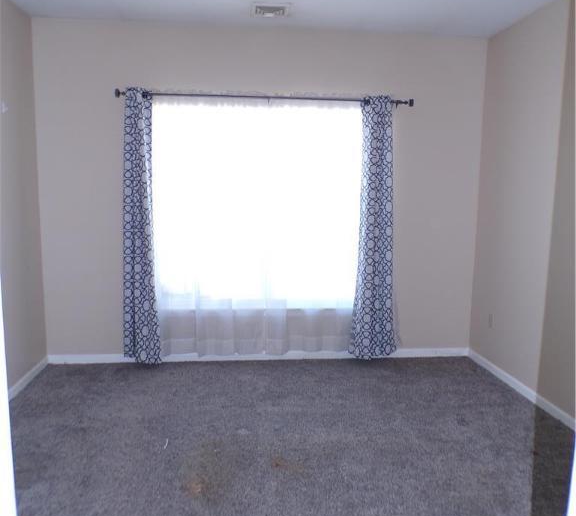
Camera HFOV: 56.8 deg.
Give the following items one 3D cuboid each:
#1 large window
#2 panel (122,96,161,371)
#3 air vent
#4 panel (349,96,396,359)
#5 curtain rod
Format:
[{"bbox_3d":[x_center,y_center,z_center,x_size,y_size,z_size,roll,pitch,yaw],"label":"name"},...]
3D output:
[{"bbox_3d":[-0.233,-0.396,4.326,1.700,1.660,0.100,0,7,-6],"label":"large window"},{"bbox_3d":[-1.125,-0.206,4.152,0.260,2.145,0.120,0,7,-6],"label":"panel"},{"bbox_3d":[-0.119,-1.719,3.732,0.290,0.030,0.310,0,7,-6],"label":"air vent"},{"bbox_3d":[0.696,-0.205,4.331,0.340,2.125,0.120,0,7,-6],"label":"panel"},{"bbox_3d":[-0.151,-1.230,4.112,2.310,0.070,0.090,0,7,-6],"label":"curtain rod"}]

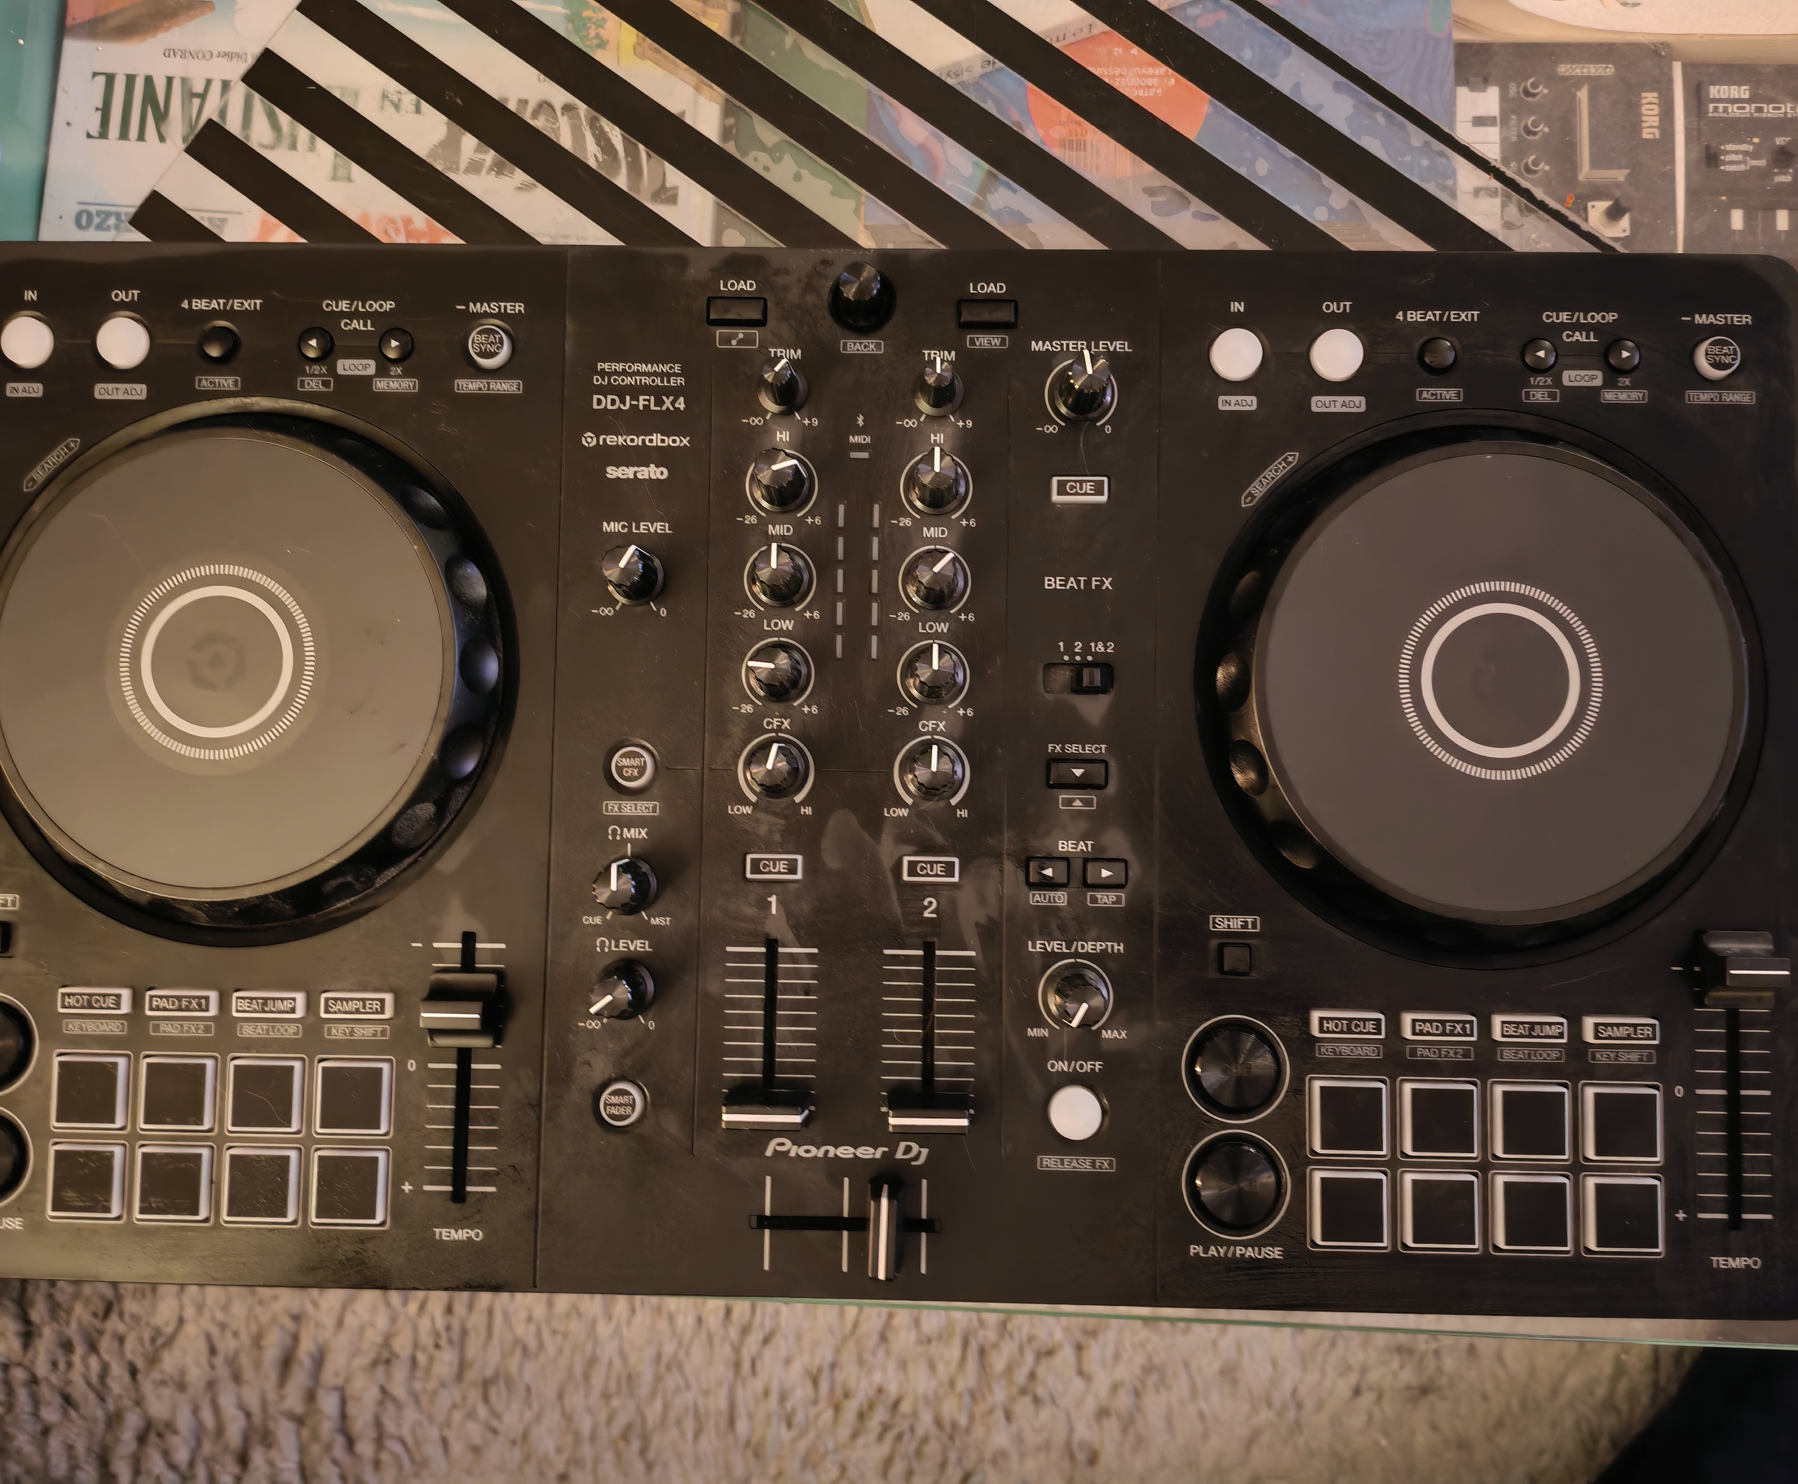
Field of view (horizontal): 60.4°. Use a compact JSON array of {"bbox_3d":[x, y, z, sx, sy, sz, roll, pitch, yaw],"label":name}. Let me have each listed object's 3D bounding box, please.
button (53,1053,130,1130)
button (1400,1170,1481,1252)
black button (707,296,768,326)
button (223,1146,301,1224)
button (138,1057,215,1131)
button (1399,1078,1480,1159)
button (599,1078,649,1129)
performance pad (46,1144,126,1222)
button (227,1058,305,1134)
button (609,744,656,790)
[{"bbox_3d":[-0.204,0.088,0.389,0.019,0.003,0.019,1,86,1],"label":"button"},{"bbox_3d":[0.133,0.116,0.379,0.019,0.004,0.019,1,86,1],"label":"button"},{"bbox_3d":[-0.042,-0.111,0.399,0.015,0.003,0.007,1,86,1],"label":"black button"},{"bbox_3d":[-0.160,0.112,0.386,0.019,0.003,0.019,1,86,1],"label":"button"},{"bbox_3d":[-0.182,0.089,0.389,0.018,0.003,0.018,1,86,1],"label":"button"},{"bbox_3d":[0.134,0.093,0.380,0.019,0.004,0.019,1,86,1],"label":"button"},{"bbox_3d":[-0.070,0.091,0.386,0.011,0.004,0.011,1,86,1],"label":"button"},{"bbox_3d":[-0.204,0.111,0.387,0.019,0.003,0.019,1,86,1],"label":"performance pad"},{"bbox_3d":[-0.160,0.089,0.388,0.019,0.003,0.019,1,86,1],"label":"button"},{"bbox_3d":[-0.068,0.006,0.391,0.011,0.005,0.011,1,86,1],"label":"button"}]

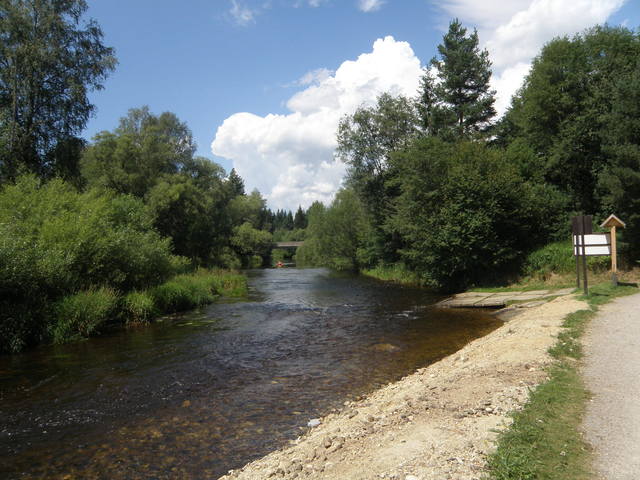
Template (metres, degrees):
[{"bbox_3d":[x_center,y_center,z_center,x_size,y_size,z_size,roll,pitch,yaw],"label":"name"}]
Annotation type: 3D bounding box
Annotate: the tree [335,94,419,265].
[{"bbox_3d":[5.286,-5.024,42.000,8.000,15.700,7.600,-1,-2,0],"label":"tree"}]

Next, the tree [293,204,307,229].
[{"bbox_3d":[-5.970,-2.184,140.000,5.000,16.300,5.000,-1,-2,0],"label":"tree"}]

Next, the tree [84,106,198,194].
[{"bbox_3d":[-14.348,-3.913,38.000,9.300,13.300,8.800,-1,-2,0],"label":"tree"}]

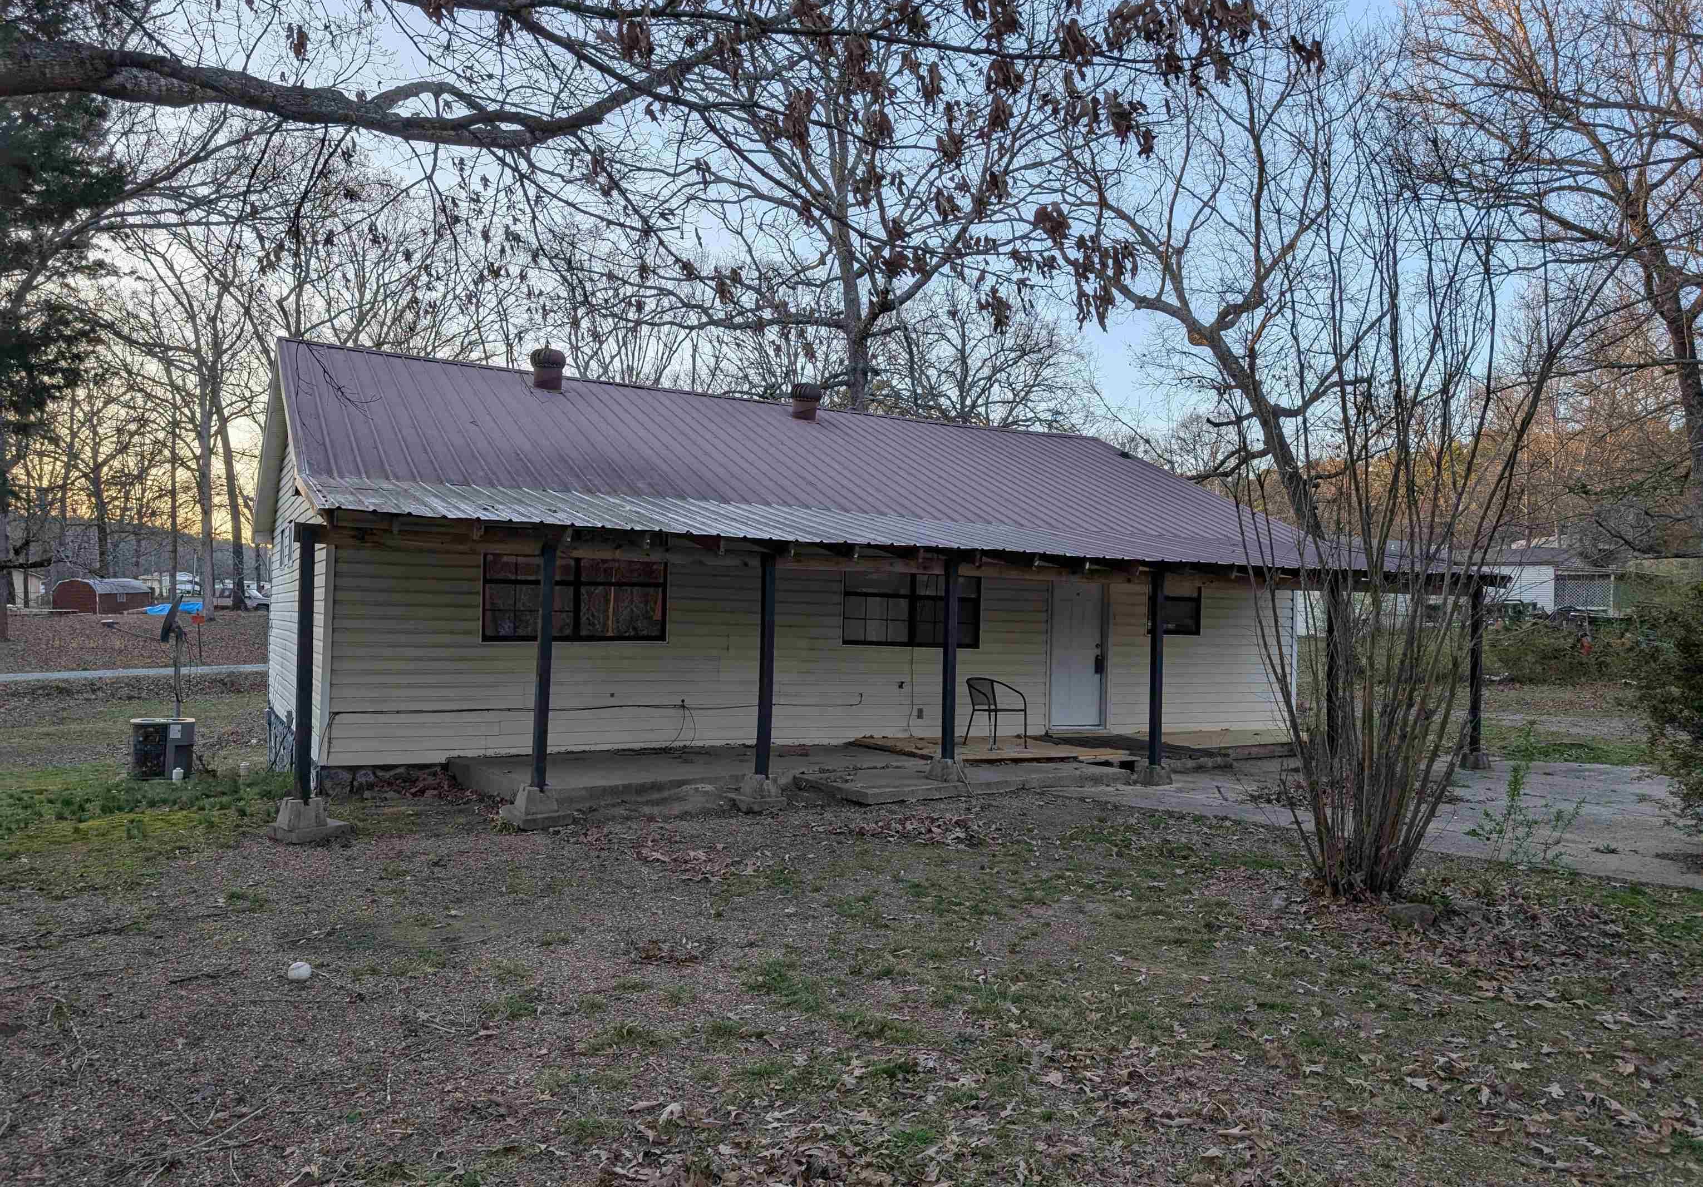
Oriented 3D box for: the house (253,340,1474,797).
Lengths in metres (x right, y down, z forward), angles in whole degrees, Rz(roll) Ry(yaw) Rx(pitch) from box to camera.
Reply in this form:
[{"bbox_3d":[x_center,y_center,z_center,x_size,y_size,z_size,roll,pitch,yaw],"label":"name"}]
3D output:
[{"bbox_3d":[-0.253,-0.419,15.472,13.180,4.480,9.870,2,-2,-29],"label":"house"}]

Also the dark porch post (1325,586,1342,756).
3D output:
[{"bbox_3d":[5.423,0.851,13.282,0.093,1.956,0.093,2,-2,-29],"label":"dark porch post"}]

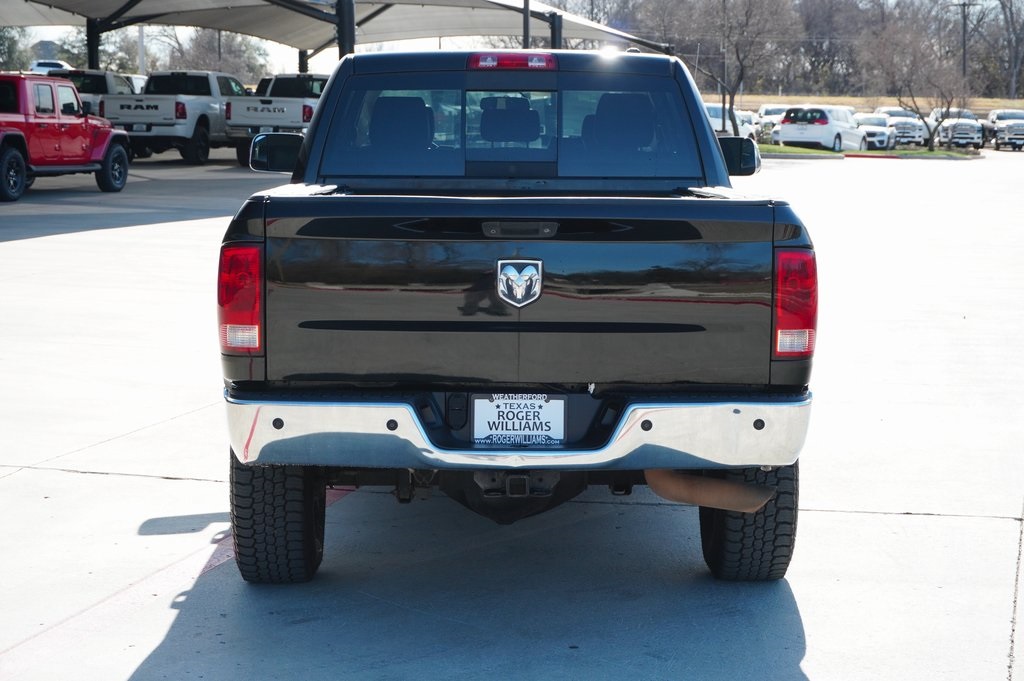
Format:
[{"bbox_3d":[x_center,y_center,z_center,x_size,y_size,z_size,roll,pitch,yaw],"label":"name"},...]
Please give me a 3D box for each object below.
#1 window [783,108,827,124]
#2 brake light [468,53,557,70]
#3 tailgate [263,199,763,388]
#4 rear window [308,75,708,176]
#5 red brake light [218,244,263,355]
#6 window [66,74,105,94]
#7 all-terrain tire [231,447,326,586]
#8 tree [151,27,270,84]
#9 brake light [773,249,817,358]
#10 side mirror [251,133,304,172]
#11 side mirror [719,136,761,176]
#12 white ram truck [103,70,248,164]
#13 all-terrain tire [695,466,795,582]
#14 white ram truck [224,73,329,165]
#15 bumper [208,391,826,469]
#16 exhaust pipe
[{"bbox_3d":[11.034,-8.429,78.000,1.500,0.550,0.250,4,8,27],"label":"window"},{"bbox_3d":[0.003,-1.217,9.051,0.390,0.080,0.070,0,7,-1],"label":"brake light"},{"bbox_3d":[0.022,-0.172,6.922,1.680,0.625,0.100,0,7,-1],"label":"tailgate"},{"bbox_3d":[-0.004,-0.933,9.003,1.660,0.465,0.090,0,-8,-1],"label":"rear window"},{"bbox_3d":[-0.869,-0.141,6.759,0.165,0.370,0.200,0,7,-1],"label":"red brake light"},{"bbox_3d":[-9.716,-5.738,46.500,1.550,0.460,0.180,2,7,14],"label":"window"},{"bbox_3d":[-0.855,0.481,7.755,0.290,0.850,0.850,0,7,-1],"label":"all-terrain tire"},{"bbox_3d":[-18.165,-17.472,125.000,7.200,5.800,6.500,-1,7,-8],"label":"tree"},{"bbox_3d":[0.940,-0.128,6.966,0.148,0.365,0.160,0,7,-1],"label":"brake light"},{"bbox_3d":[-1.199,-0.964,10.674,0.310,0.215,0.190,0,7,-1],"label":"side mirror"},{"bbox_3d":[1.121,-0.946,10.650,0.310,0.215,0.200,0,7,-1],"label":"side mirror"},{"bbox_3d":[-7.380,-5.120,47.800,2.060,2.050,6.070,2,7,12],"label":"white ram truck"},{"bbox_3d":[0.912,0.486,8.023,0.300,0.850,0.850,0,7,-1],"label":"all-terrain tire"},{"bbox_3d":[-4.315,-4.968,46.515,2.150,2.000,6.060,2,7,16],"label":"white ram truck"},{"bbox_3d":[0.018,0.269,6.725,1.920,0.228,0.380,0,7,-1],"label":"bumper"},{"bbox_3d":[0.687,0.522,7.218,0.460,0.145,0.200,3,7,20],"label":"exhaust pipe"}]

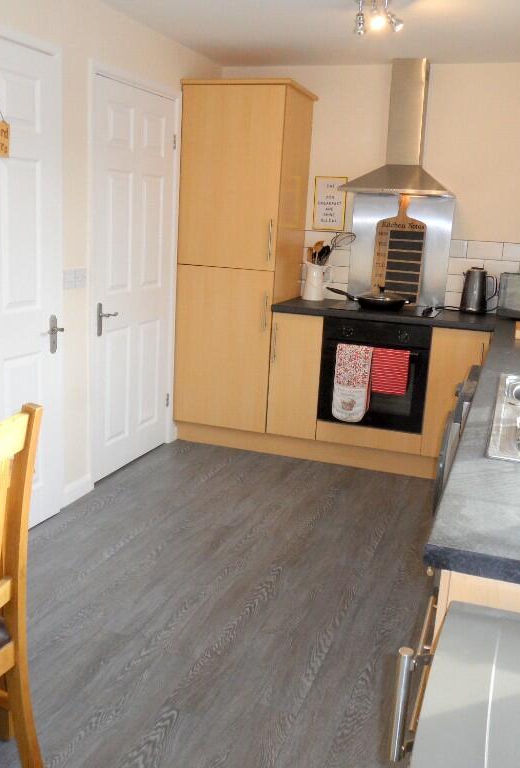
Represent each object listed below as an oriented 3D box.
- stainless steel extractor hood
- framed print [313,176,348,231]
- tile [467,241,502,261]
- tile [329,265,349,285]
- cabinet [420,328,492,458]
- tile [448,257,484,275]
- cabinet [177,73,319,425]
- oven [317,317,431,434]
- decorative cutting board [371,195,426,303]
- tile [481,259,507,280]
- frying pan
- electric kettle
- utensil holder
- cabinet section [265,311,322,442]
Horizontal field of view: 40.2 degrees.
[{"bbox_3d":[0.798,-1.426,3.934,0.605,0.735,0.470,8,14,19],"label":"stainless steel extractor hood"},{"bbox_3d":[0.437,-1.119,4.414,0.207,0.323,0.020,7,13,19],"label":"framed print"},{"bbox_3d":[1.314,-0.775,4.139,0.200,0.100,0.010,8,14,19],"label":"tile"},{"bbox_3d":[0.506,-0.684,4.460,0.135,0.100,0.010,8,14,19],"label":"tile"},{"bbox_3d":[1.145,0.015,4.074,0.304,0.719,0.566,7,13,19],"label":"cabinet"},{"bbox_3d":[1.219,-0.692,4.192,0.195,0.100,0.010,8,14,19],"label":"tile"},{"bbox_3d":[-0.093,-0.748,4.370,0.626,2.000,0.596,7,13,19],"label":"cabinet"},{"bbox_3d":[0.716,-0.100,4.191,0.595,0.595,0.560,7,14,19],"label":"oven"},{"bbox_3d":[0.842,-0.814,4.323,0.305,0.665,0.020,7,11,19],"label":"decorative cutting board"},{"bbox_3d":[1.410,-0.671,4.152,0.202,0.102,0.010,7,13,19],"label":"tile"},{"bbox_3d":[0.623,-0.498,4.113,0.480,0.116,0.300,7,14,19],"label":"frying pan"},{"bbox_3d":[1.284,-0.542,4.151,0.200,0.260,0.160,7,14,19],"label":"electric kettle"},{"bbox_3d":[0.347,-0.637,4.435,0.152,0.227,0.130,7,13,19],"label":"utensil holder"},{"bbox_3d":[0.295,-0.093,4.364,0.303,0.719,0.566,7,13,19],"label":"cabinet section"}]

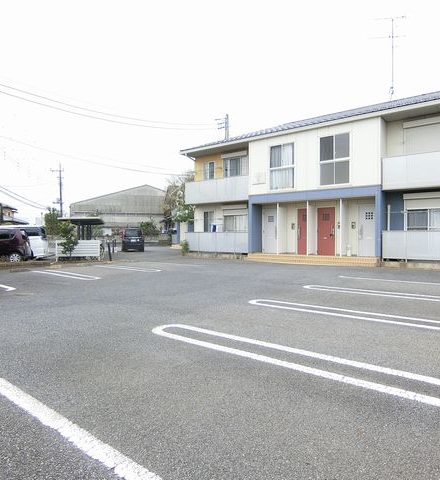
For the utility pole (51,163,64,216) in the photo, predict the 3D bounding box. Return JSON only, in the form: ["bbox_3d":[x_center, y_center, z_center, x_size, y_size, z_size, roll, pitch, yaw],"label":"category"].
[{"bbox_3d":[-20.800,-4.300,45.000,1.700,10.900,0.400,0,0,0],"label":"utility pole"}]

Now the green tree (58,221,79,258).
[{"bbox_3d":[-7.550,0.060,17.500,0.950,2.000,0.900,0,0,0],"label":"green tree"}]

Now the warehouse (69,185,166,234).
[{"bbox_3d":[-13.000,-3.200,58.000,20.000,8.800,19.000,0,0,-18],"label":"warehouse"}]

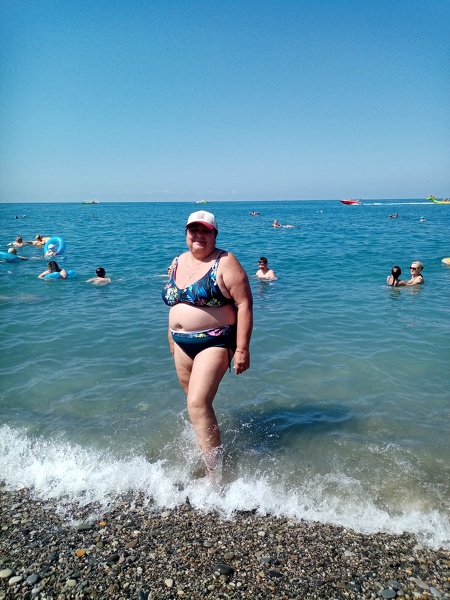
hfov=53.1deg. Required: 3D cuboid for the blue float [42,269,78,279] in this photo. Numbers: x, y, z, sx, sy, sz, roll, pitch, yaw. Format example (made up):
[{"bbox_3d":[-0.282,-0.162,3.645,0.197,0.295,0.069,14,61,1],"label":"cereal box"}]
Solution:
[{"bbox_3d":[-3.498,-0.530,9.600,0.720,0.200,0.720,-5,13,-20],"label":"blue float"}]

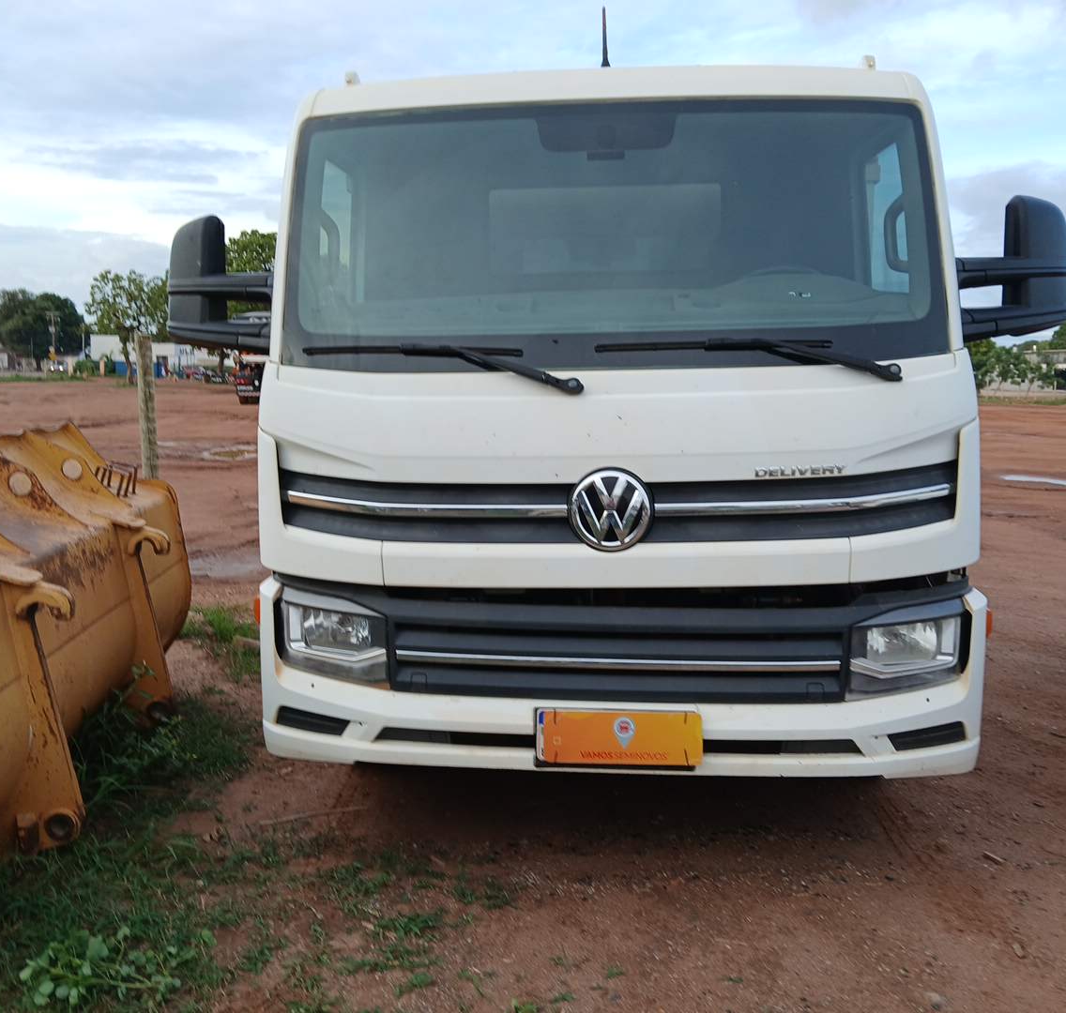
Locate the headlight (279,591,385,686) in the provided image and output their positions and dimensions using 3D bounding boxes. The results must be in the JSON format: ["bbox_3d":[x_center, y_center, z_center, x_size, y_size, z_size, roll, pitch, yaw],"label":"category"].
[{"bbox_3d":[-0.528,0.348,2.673,0.310,0.210,0.190,0,7,3],"label":"headlight"}]

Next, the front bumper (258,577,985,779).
[{"bbox_3d":[0.228,0.436,2.700,1.980,0.440,0.400,0,7,3],"label":"front bumper"}]

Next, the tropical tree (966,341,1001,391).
[{"bbox_3d":[41.354,-13.488,95.000,4.800,5.700,4.800,1,7,3],"label":"tropical tree"}]

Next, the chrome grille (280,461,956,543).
[{"bbox_3d":[0.205,-0.011,2.591,1.810,0.175,0.210,0,7,3],"label":"chrome grille"}]

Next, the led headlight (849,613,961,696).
[{"bbox_3d":[0.980,0.386,2.657,0.333,0.189,0.202,0,7,5],"label":"led headlight"}]

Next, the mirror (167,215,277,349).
[{"bbox_3d":[-0.919,-0.657,2.972,0.320,0.400,0.207,0,7,5],"label":"mirror"}]

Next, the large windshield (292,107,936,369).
[{"bbox_3d":[0.204,-0.731,2.703,1.770,0.750,0.340,0,7,3],"label":"large windshield"}]

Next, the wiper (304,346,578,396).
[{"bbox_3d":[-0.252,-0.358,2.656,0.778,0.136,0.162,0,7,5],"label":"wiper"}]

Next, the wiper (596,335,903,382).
[{"bbox_3d":[0.546,-0.371,2.574,0.790,0.120,0.110,0,7,3],"label":"wiper"}]

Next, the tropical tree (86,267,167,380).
[{"bbox_3d":[-29.595,-13.162,74.000,6.100,8.236,5.800,1,7,0],"label":"tropical tree"}]

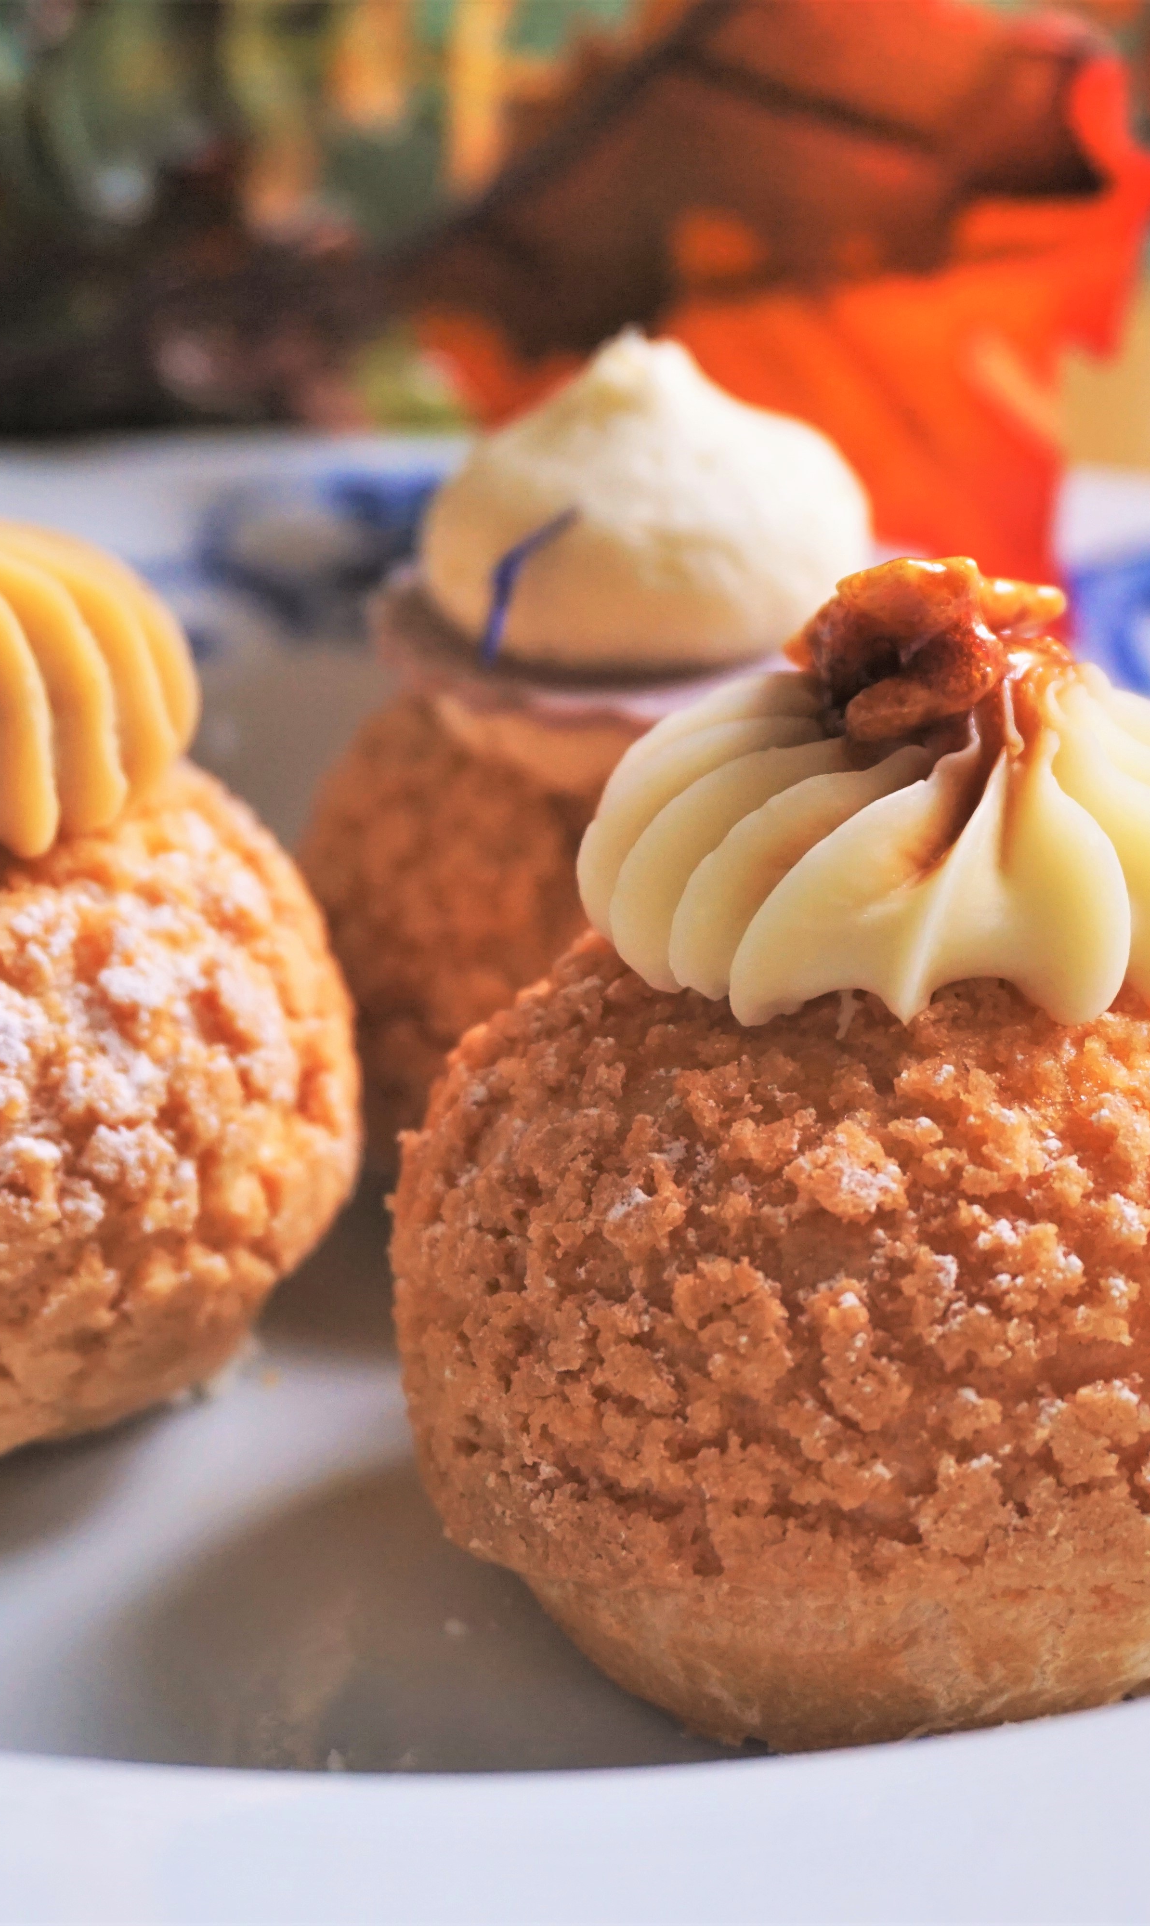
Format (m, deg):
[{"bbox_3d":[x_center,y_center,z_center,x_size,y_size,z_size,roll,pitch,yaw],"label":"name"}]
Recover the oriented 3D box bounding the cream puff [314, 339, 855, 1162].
[{"bbox_3d":[0.005,-0.014,0.272,0.053,0.059,0.053,1,20,0],"label":"cream puff"}]

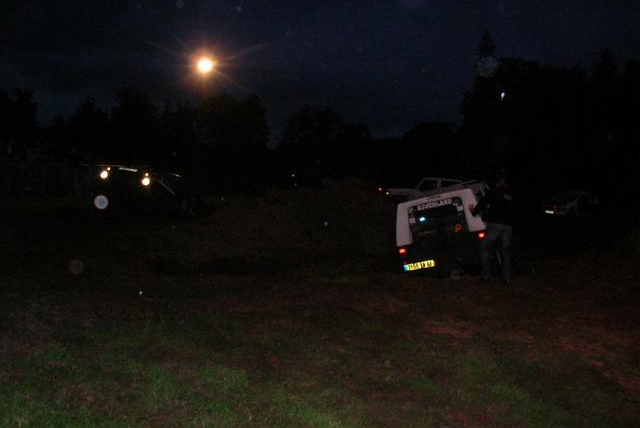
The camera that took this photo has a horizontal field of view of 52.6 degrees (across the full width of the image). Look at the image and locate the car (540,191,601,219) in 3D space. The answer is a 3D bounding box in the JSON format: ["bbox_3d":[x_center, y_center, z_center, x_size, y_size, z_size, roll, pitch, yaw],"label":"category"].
[{"bbox_3d":[13.020,-0.476,33.500,3.800,1.400,1.620,-2,4,-45],"label":"car"}]

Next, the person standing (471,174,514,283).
[{"bbox_3d":[2.780,0.233,10.400,0.600,1.750,0.550,1,3,14],"label":"person standing"}]

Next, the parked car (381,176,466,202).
[{"bbox_3d":[4.984,-0.974,30.000,4.200,1.500,1.680,0,3,-5],"label":"parked car"}]

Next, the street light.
[{"bbox_3d":[-6.342,-8.261,36.000,0.700,0.450,0.600,1,3,6],"label":"street light"}]

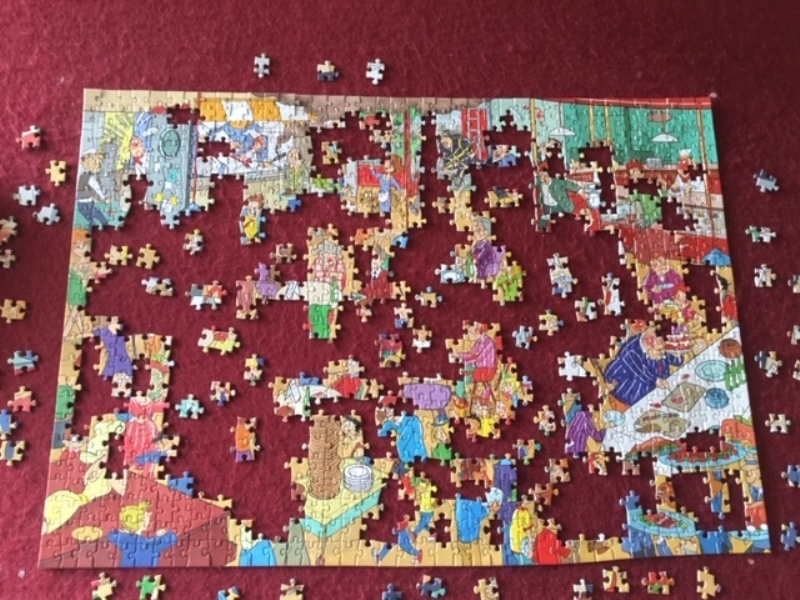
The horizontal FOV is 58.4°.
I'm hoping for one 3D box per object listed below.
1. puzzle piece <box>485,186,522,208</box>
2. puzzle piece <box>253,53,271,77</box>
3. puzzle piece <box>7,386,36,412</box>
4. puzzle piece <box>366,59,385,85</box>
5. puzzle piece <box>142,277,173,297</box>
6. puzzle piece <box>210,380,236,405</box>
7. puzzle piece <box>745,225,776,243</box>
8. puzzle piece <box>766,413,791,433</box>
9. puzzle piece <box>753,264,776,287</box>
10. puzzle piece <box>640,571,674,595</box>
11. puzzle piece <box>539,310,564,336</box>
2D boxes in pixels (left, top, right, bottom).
[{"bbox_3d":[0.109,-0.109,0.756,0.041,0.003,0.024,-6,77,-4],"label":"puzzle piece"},{"bbox_3d":[-0.150,-0.255,0.781,0.017,0.002,0.031,2,77,-2],"label":"puzzle piece"},{"bbox_3d":[-0.360,0.095,0.683,0.026,0.003,0.024,-1,77,-3],"label":"puzzle piece"},{"bbox_3d":[-0.027,-0.251,0.787,0.018,0.002,0.032,7,76,-1],"label":"puzzle piece"},{"bbox_3d":[-0.242,-0.014,0.715,0.033,0.002,0.018,7,76,-1],"label":"puzzle piece"},{"bbox_3d":[-0.172,0.091,0.696,0.023,0.002,0.024,3,76,-2],"label":"puzzle piece"},{"bbox_3d":[0.384,-0.070,0.764,0.033,0.002,0.018,3,77,-2],"label":"puzzle piece"},{"bbox_3d":[0.375,0.123,0.713,0.026,0.002,0.018,1,76,-3],"label":"puzzle piece"},{"bbox_3d":[0.383,-0.025,0.754,0.024,0.002,0.026,5,77,-2],"label":"puzzle piece"},{"bbox_3d":[0.241,0.265,0.672,0.032,0.002,0.020,1,76,-3],"label":"puzzle piece"},{"bbox_3d":[0.154,0.023,0.729,0.025,0.002,0.028,2,76,-2],"label":"puzzle piece"}]

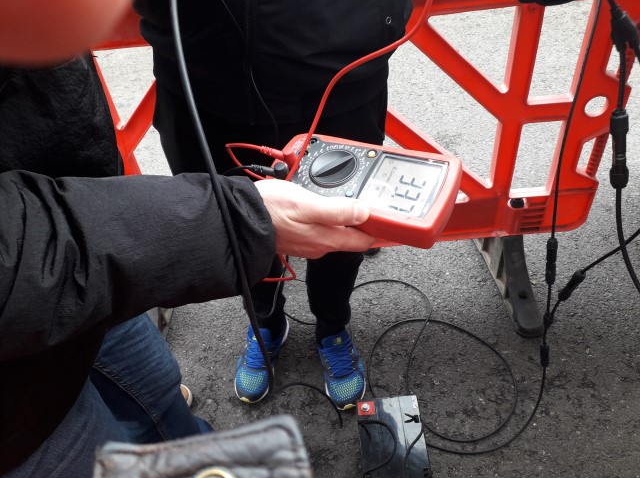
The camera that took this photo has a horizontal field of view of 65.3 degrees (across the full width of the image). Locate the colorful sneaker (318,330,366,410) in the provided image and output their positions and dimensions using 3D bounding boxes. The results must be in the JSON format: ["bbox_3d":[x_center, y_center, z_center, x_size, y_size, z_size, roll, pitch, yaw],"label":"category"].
[{"bbox_3d":[0.052,0.346,1.450,0.112,0.115,0.293,-11,40,-5],"label":"colorful sneaker"}]

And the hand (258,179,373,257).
[{"bbox_3d":[0.007,-0.035,0.503,0.145,0.075,0.085,15,45,24],"label":"hand"}]

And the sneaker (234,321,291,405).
[{"bbox_3d":[-0.173,0.339,1.488,0.112,0.115,0.293,7,42,16],"label":"sneaker"}]

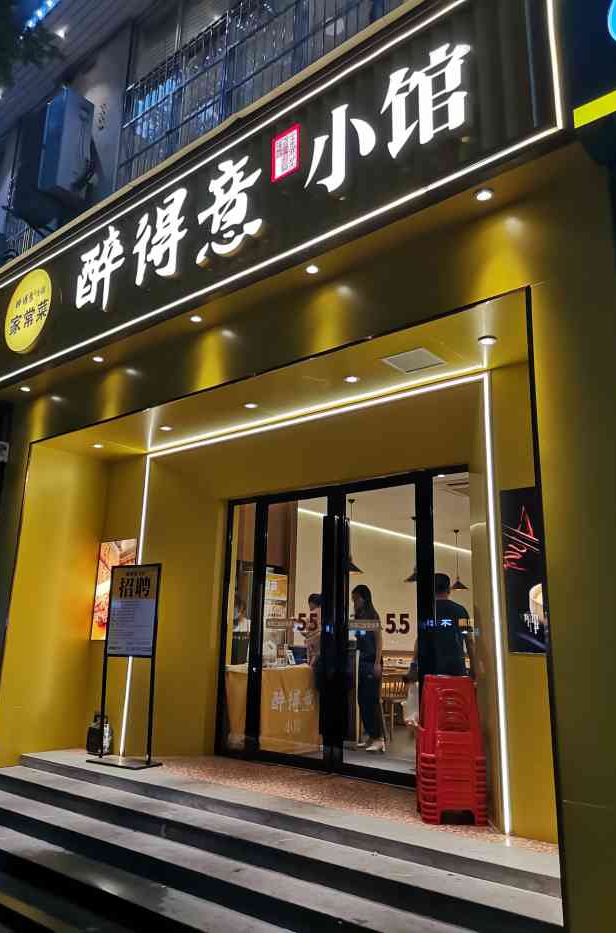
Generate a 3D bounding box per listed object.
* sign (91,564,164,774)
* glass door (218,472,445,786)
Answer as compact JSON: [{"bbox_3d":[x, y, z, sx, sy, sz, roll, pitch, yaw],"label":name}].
[{"bbox_3d":[-1.552,1.719,6.197,0.626,1.682,0.323,-7,-17,31],"label":"sign"},{"bbox_3d":[0.218,1.341,6.038,2.717,2.434,0.111,-10,-19,39],"label":"glass door"}]

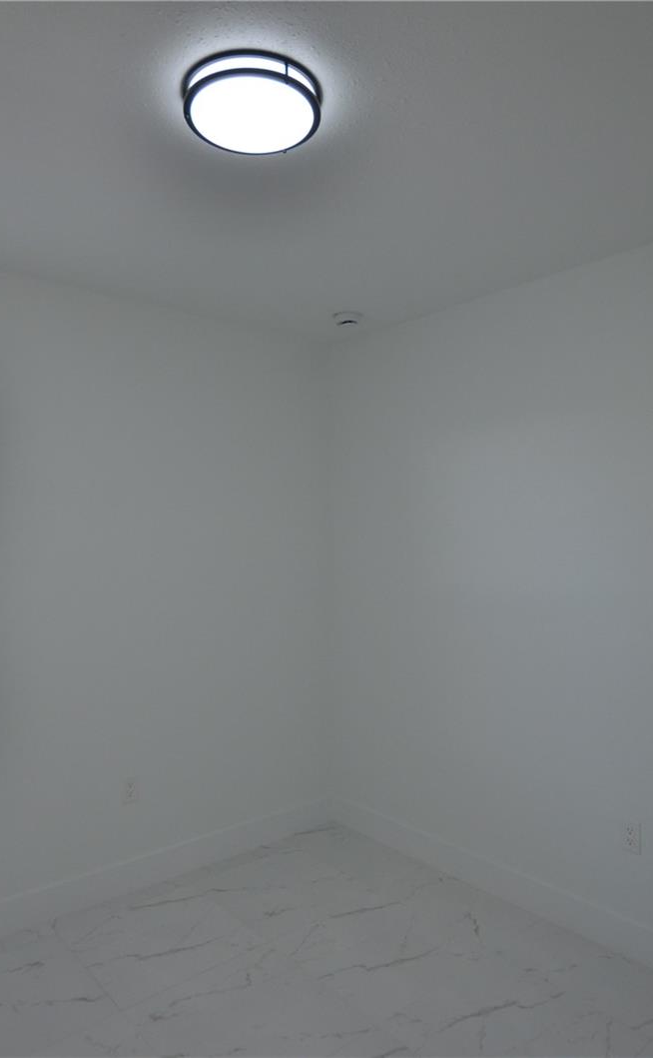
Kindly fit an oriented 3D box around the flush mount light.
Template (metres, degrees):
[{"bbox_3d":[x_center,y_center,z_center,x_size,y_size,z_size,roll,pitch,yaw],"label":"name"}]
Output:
[{"bbox_3d":[-0.173,-0.985,1.555,0.332,0.064,0.332,0,0,0],"label":"flush mount light"}]

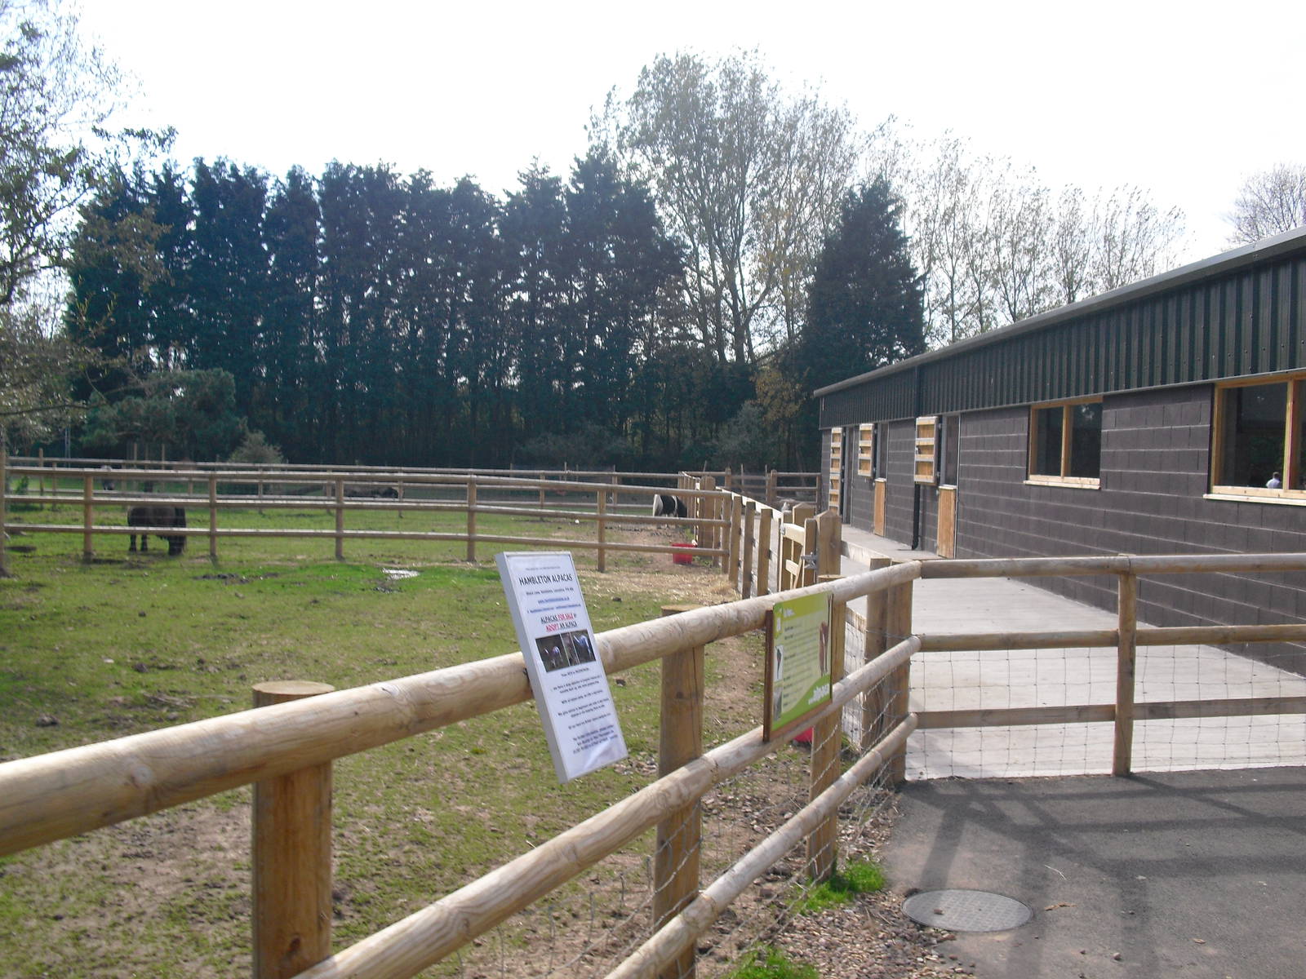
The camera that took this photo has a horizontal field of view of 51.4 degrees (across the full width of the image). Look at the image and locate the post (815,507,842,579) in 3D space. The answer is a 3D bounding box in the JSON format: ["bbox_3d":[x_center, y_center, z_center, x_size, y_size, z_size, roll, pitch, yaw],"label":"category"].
[{"bbox_3d":[1.134,0.771,8.800,0.145,1.270,0.145,2,2,-1],"label":"post"}]

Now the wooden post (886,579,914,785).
[{"bbox_3d":[1.225,0.919,6.780,0.110,1.110,0.110,1,2,-14],"label":"wooden post"}]

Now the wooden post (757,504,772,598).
[{"bbox_3d":[1.092,0.740,13.300,0.105,1.090,0.105,2,2,-1],"label":"wooden post"}]

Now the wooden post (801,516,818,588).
[{"bbox_3d":[1.029,0.770,8.950,0.090,1.170,0.090,2,2,-1],"label":"wooden post"}]

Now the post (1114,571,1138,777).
[{"bbox_3d":[2.460,0.918,7.080,0.095,1.150,0.095,1,2,-14],"label":"post"}]

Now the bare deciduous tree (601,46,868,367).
[{"bbox_3d":[3.806,-11.056,68.000,13.200,21.900,12.000,2,2,0],"label":"bare deciduous tree"}]

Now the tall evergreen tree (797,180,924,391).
[{"bbox_3d":[9.172,-6.700,60.000,5.600,14.000,5.500,2,2,0],"label":"tall evergreen tree"}]

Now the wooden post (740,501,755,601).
[{"bbox_3d":[1.066,0.687,15.100,0.100,1.090,0.100,2,2,-1],"label":"wooden post"}]

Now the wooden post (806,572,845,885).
[{"bbox_3d":[0.658,0.902,5.150,0.105,1.150,0.105,2,2,20],"label":"wooden post"}]

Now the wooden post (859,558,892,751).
[{"bbox_3d":[1.133,0.908,6.920,0.110,1.110,0.110,2,2,-1],"label":"wooden post"}]

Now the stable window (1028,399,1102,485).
[{"bbox_3d":[5.066,-0.565,16.820,0.130,1.050,2.850,2,2,-1],"label":"stable window"}]

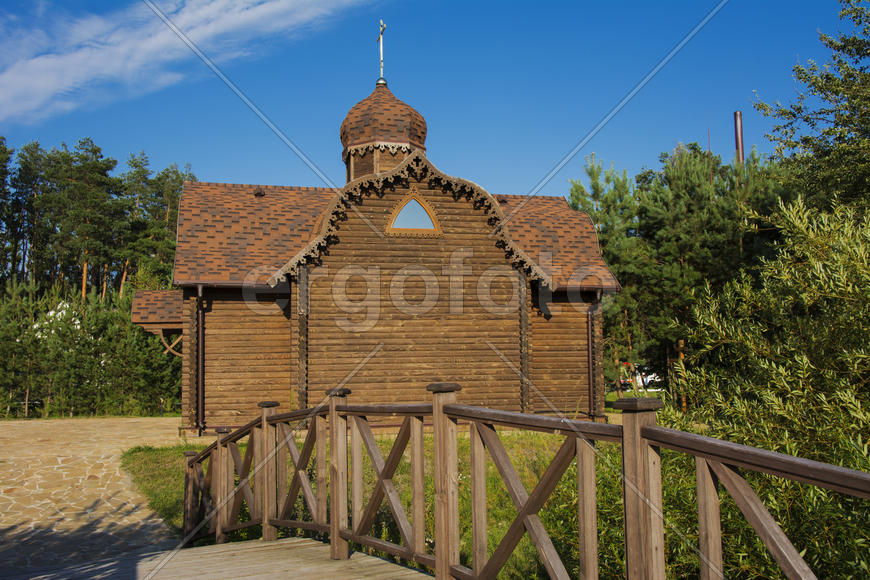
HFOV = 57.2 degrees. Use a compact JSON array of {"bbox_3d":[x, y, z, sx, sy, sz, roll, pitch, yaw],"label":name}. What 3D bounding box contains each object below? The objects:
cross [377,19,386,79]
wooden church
[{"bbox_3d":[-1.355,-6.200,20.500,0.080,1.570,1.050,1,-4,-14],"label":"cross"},{"bbox_3d":[-1.902,-1.261,21.972,11.858,9.500,8.833,0,-5,-14],"label":"wooden church"}]

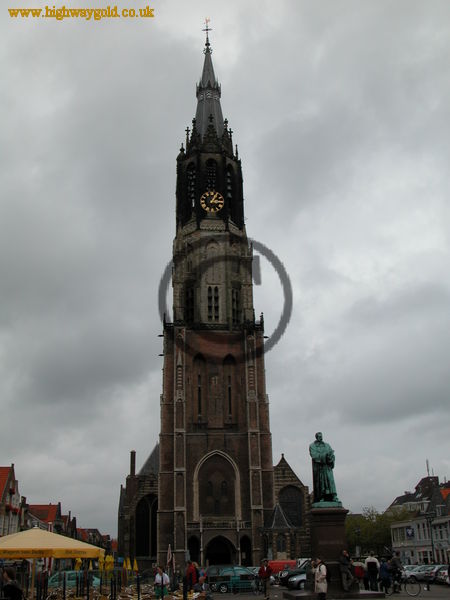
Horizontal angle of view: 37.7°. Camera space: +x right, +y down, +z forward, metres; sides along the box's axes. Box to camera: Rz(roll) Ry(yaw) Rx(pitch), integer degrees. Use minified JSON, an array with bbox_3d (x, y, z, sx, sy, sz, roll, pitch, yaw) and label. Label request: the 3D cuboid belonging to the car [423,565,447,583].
[{"bbox_3d":[16.899,22.049,52.951,1.700,1.450,4.100,17,-28,-38],"label":"car"}]

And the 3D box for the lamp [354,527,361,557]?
[{"bbox_3d":[13.421,25.552,66.850,0.500,4.600,0.500,-1,-22,0],"label":"lamp"}]

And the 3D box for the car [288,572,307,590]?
[{"bbox_3d":[5.631,16.573,39.633,4.000,1.440,1.700,-4,-22,7],"label":"car"}]

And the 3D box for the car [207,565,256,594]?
[{"bbox_3d":[0.709,16.315,38.573,3.900,1.480,1.680,-11,-24,23],"label":"car"}]

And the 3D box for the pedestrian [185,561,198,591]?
[{"bbox_3d":[-1.471,12.348,28.823,0.420,1.750,0.500,-9,-23,19],"label":"pedestrian"}]

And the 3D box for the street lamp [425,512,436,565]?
[{"bbox_3d":[18.792,22.367,59.800,0.500,5.849,0.900,-1,-22,0],"label":"street lamp"}]

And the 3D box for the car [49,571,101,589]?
[{"bbox_3d":[-10.457,19.714,46.255,3.800,1.380,1.650,-3,-22,5],"label":"car"}]

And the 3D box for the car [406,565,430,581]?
[{"bbox_3d":[16.033,22.625,54.344,1.700,1.450,4.100,17,-28,-38],"label":"car"}]

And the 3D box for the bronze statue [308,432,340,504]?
[{"bbox_3d":[4.862,8.056,31.400,1.380,3.461,1.250,1,-22,-7],"label":"bronze statue"}]

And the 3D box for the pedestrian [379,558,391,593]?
[{"bbox_3d":[7.890,13.676,32.599,0.520,1.620,0.400,-9,-23,19],"label":"pedestrian"}]

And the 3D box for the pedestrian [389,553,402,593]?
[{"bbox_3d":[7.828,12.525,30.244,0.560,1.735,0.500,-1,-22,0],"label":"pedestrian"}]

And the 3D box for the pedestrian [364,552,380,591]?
[{"bbox_3d":[7.227,13.322,32.327,0.580,1.770,0.420,0,-22,-3],"label":"pedestrian"}]

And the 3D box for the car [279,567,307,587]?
[{"bbox_3d":[5.612,19.056,45.772,4.100,1.470,1.700,12,-25,-29],"label":"car"}]

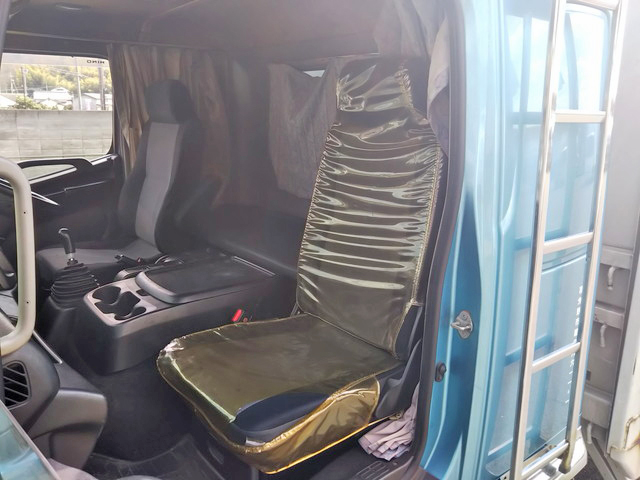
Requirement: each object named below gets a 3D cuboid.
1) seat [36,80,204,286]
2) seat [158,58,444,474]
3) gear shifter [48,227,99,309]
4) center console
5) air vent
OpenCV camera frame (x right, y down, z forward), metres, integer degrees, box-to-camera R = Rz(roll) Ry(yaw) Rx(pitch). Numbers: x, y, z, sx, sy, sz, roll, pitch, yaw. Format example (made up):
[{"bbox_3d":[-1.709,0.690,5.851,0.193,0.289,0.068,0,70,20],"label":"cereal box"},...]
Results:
[{"bbox_3d":[-0.853,-0.198,2.512,0.815,0.999,0.514,-11,17,-34],"label":"seat"},{"bbox_3d":[-0.028,-0.024,1.425,0.718,0.844,0.543,-11,17,-34],"label":"seat"},{"bbox_3d":[-0.847,0.090,1.885,0.165,0.281,0.165,-11,17,-34],"label":"gear shifter"},{"bbox_3d":[-0.468,0.192,1.841,0.582,0.213,0.466,-11,17,-34],"label":"center console"},{"bbox_3d":[-0.418,0.199,0.750,0.047,0.072,0.024,-11,17,-34],"label":"air vent"}]

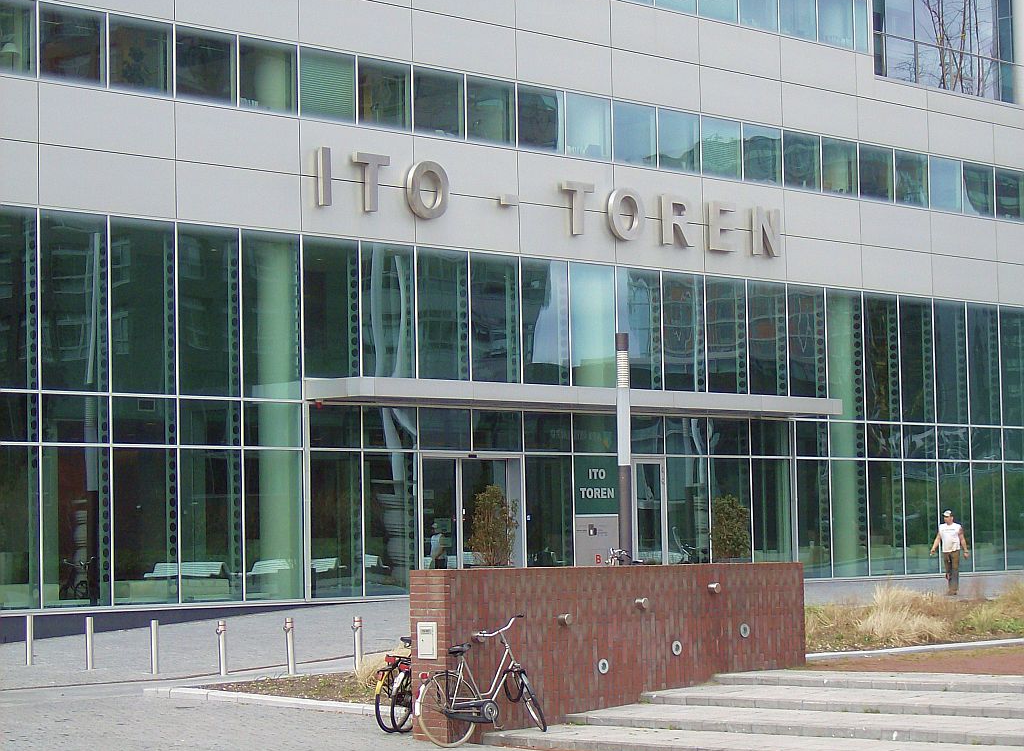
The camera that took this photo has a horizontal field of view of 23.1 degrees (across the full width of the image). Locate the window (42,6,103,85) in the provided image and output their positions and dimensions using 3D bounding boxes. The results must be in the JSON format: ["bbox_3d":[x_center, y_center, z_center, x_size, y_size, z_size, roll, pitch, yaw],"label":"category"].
[{"bbox_3d":[-7.646,-5.763,43.751,0.100,1.309,1.450,-5,-5,43],"label":"window"}]

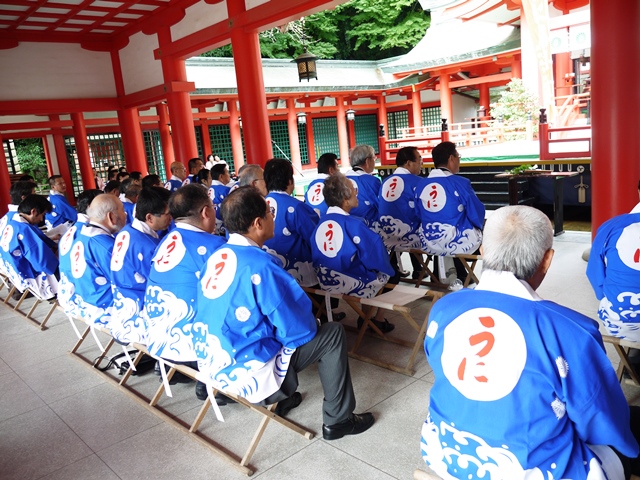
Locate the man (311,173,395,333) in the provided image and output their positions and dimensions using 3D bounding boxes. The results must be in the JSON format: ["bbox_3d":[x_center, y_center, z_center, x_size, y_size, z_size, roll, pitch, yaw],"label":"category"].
[{"bbox_3d":[0.322,0.119,3.533,0.637,1.187,0.520,-15,14,-41],"label":"man"}]

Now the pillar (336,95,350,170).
[{"bbox_3d":[1.035,-4.771,22.948,0.350,3.048,0.350,-5,11,1],"label":"pillar"}]

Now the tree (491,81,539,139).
[{"bbox_3d":[6.199,-4.080,16.500,1.500,2.000,1.400,-2,11,21],"label":"tree"}]

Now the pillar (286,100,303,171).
[{"bbox_3d":[-0.847,-3.514,17.645,0.310,2.610,0.310,-5,10,1],"label":"pillar"}]

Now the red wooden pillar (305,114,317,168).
[{"bbox_3d":[-0.438,-4.681,24.487,0.310,2.641,0.310,-5,11,1],"label":"red wooden pillar"}]

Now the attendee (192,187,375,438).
[{"bbox_3d":[-0.190,0.353,2.423,0.690,1.250,0.610,-14,14,-41],"label":"attendee"}]

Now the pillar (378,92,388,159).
[{"bbox_3d":[2.567,-4.452,20.736,0.310,2.650,0.310,-5,10,1],"label":"pillar"}]

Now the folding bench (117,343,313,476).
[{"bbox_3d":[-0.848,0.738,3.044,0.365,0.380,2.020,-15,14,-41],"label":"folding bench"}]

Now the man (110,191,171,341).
[{"bbox_3d":[-0.872,0.275,3.168,0.679,1.246,0.500,-15,14,-41],"label":"man"}]

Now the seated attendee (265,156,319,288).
[{"bbox_3d":[-0.051,0.010,3.992,0.665,1.305,0.520,-15,14,-41],"label":"seated attendee"}]

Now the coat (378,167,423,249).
[{"bbox_3d":[0.845,-0.308,4.762,0.490,0.750,0.590,-14,14,-41],"label":"coat"}]

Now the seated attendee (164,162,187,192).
[{"bbox_3d":[-1.974,-0.515,7.932,0.690,1.340,0.580,-14,14,-41],"label":"seated attendee"}]

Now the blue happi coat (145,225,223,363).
[{"bbox_3d":[-0.571,0.238,2.667,0.500,0.720,0.560,-14,14,-41],"label":"blue happi coat"}]

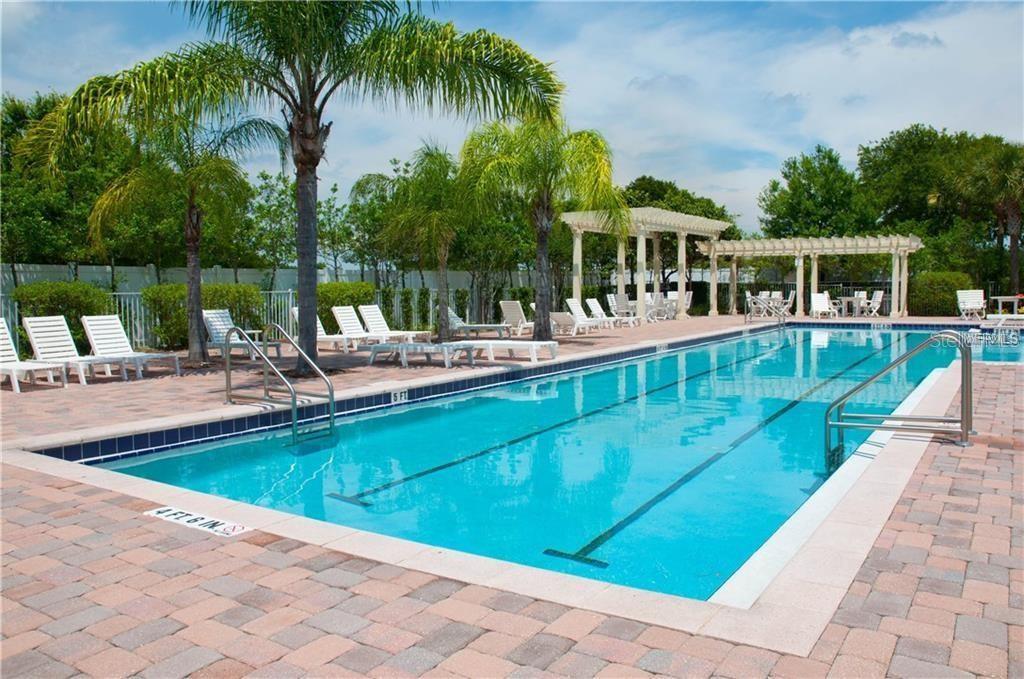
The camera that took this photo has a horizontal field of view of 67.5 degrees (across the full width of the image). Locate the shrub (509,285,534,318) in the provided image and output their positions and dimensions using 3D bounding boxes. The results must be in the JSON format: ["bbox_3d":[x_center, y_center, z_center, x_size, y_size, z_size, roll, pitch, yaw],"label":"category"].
[{"bbox_3d":[0.377,-1.357,28.900,0.850,1.220,0.900,2,5,35],"label":"shrub"}]

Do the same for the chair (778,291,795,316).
[{"bbox_3d":[11.348,-1.451,31.566,0.650,1.050,0.600,2,4,33],"label":"chair"}]

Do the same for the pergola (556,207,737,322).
[{"bbox_3d":[5.503,-2.712,30.170,3.517,3.984,8.449,1,4,33],"label":"pergola"}]

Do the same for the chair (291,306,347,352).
[{"bbox_3d":[-3.900,-0.225,16.474,1.700,0.940,0.660,2,4,33],"label":"chair"}]

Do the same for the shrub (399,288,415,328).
[{"bbox_3d":[-3.907,-1.164,28.346,0.480,1.470,0.480,1,4,33],"label":"shrub"}]

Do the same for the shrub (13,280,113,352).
[{"bbox_3d":[-10.350,-0.500,17.652,1.300,1.674,1.530,1,4,33],"label":"shrub"}]

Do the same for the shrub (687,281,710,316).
[{"bbox_3d":[7.370,-1.601,30.300,1.000,1.280,1.000,2,5,35],"label":"shrub"}]

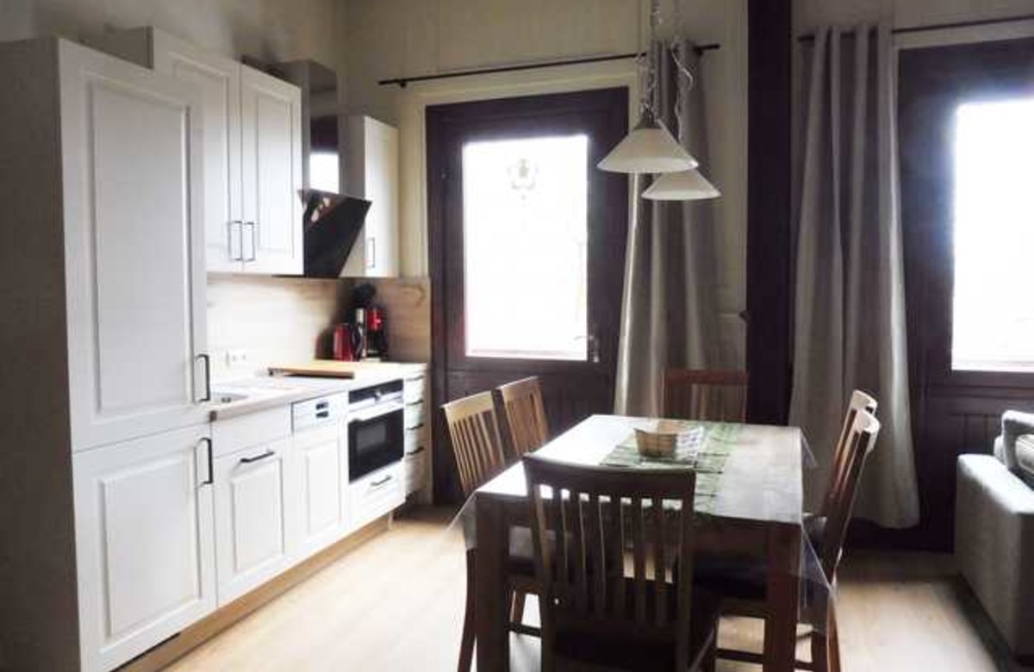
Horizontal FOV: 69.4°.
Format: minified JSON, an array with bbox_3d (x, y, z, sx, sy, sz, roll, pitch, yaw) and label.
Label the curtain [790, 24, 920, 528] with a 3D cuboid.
[{"bbox_3d":[1.710,-0.296,3.762,0.610,2.510,0.150,1,3,19],"label":"curtain"}]

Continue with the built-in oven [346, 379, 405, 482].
[{"bbox_3d":[-1.004,0.486,4.141,0.547,0.467,0.594,2,4,20],"label":"built-in oven"}]

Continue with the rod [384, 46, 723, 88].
[{"bbox_3d":[0.112,-1.530,4.274,2.040,0.045,0.100,1,3,19],"label":"rod"}]

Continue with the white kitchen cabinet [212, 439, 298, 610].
[{"bbox_3d":[-1.330,0.747,3.206,0.535,0.580,0.500,1,3,19],"label":"white kitchen cabinet"}]

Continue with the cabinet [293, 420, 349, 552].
[{"bbox_3d":[-1.199,0.709,3.663,0.582,0.594,0.465,2,4,20],"label":"cabinet"}]

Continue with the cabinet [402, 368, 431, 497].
[{"bbox_3d":[-0.889,0.592,4.626,0.512,0.756,0.380,2,4,20],"label":"cabinet"}]

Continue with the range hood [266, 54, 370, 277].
[{"bbox_3d":[-1.121,-0.886,4.098,0.410,1.130,0.597,1,3,19],"label":"range hood"}]

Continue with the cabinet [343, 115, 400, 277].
[{"bbox_3d":[-0.967,-0.821,4.552,0.340,0.920,0.377,2,4,20],"label":"cabinet"}]

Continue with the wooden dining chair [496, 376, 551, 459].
[{"bbox_3d":[0.246,0.680,3.178,0.550,0.960,0.440,1,3,19],"label":"wooden dining chair"}]

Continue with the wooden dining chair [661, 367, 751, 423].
[{"bbox_3d":[0.845,0.660,3.450,0.430,0.960,0.550,1,3,19],"label":"wooden dining chair"}]

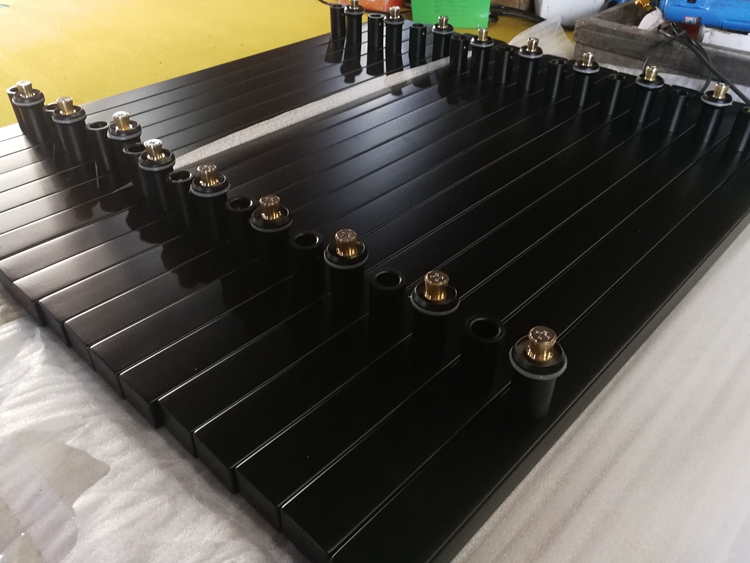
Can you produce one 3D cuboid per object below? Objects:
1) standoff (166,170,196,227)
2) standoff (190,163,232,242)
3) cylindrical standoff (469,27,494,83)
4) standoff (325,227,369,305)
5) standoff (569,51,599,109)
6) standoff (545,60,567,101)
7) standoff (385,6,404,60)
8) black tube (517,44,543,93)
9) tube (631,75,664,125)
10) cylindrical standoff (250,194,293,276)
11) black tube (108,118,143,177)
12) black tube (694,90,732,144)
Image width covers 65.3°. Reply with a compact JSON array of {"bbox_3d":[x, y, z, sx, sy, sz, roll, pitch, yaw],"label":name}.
[{"bbox_3d":[-0.178,-0.077,0.551,0.026,0.046,0.026,0,38,0],"label":"standoff"},{"bbox_3d":[-0.142,-0.070,0.515,0.032,0.064,0.032,0,39,0],"label":"standoff"},{"bbox_3d":[0.155,-0.334,0.856,0.035,0.063,0.035,0,38,0],"label":"cylindrical standoff"},{"bbox_3d":[-0.022,-0.008,0.459,0.035,0.066,0.035,0,39,0],"label":"standoff"},{"bbox_3d":[0.272,-0.263,0.763,0.035,0.067,0.035,32,49,33],"label":"standoff"},{"bbox_3d":[0.244,-0.275,0.795,0.026,0.046,0.026,31,48,34],"label":"standoff"},{"bbox_3d":[0.031,-0.400,0.931,0.035,0.067,0.035,0,39,0],"label":"standoff"},{"bbox_3d":[0.219,-0.303,0.833,0.034,0.056,0.034,0,39,0],"label":"black tube"},{"bbox_3d":[0.329,-0.222,0.717,0.030,0.050,0.030,32,48,33],"label":"tube"},{"bbox_3d":[-0.085,-0.040,0.490,0.035,0.067,0.035,0,39,0],"label":"cylindrical standoff"},{"bbox_3d":[-0.259,-0.140,0.621,0.035,0.056,0.035,32,49,33],"label":"black tube"},{"bbox_3d":[0.387,-0.190,0.677,0.030,0.050,0.030,32,48,33],"label":"black tube"}]

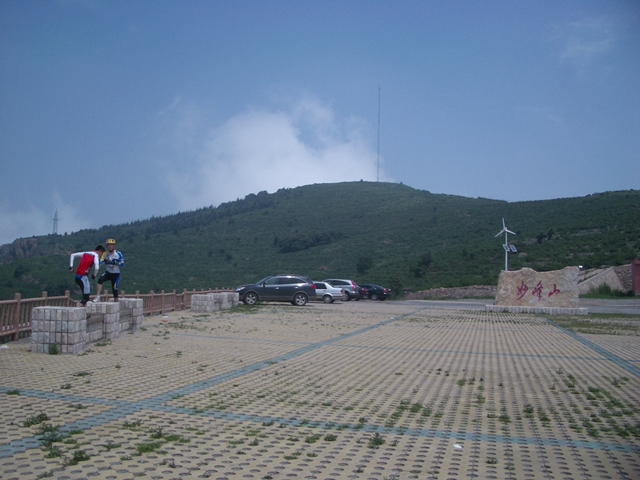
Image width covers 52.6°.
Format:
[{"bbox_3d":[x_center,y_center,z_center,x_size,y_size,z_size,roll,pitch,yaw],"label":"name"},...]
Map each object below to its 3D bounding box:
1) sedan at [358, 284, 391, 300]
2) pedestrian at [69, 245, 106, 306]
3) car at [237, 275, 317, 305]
[{"bbox_3d":[4.002,4.619,57.354,4.750,1.450,1.800,-1,-4,30],"label":"sedan"},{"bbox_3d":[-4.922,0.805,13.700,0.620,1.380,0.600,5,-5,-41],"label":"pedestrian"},{"bbox_3d":[-2.536,2.942,38.187,4.820,1.740,1.920,2,-4,-4],"label":"car"}]

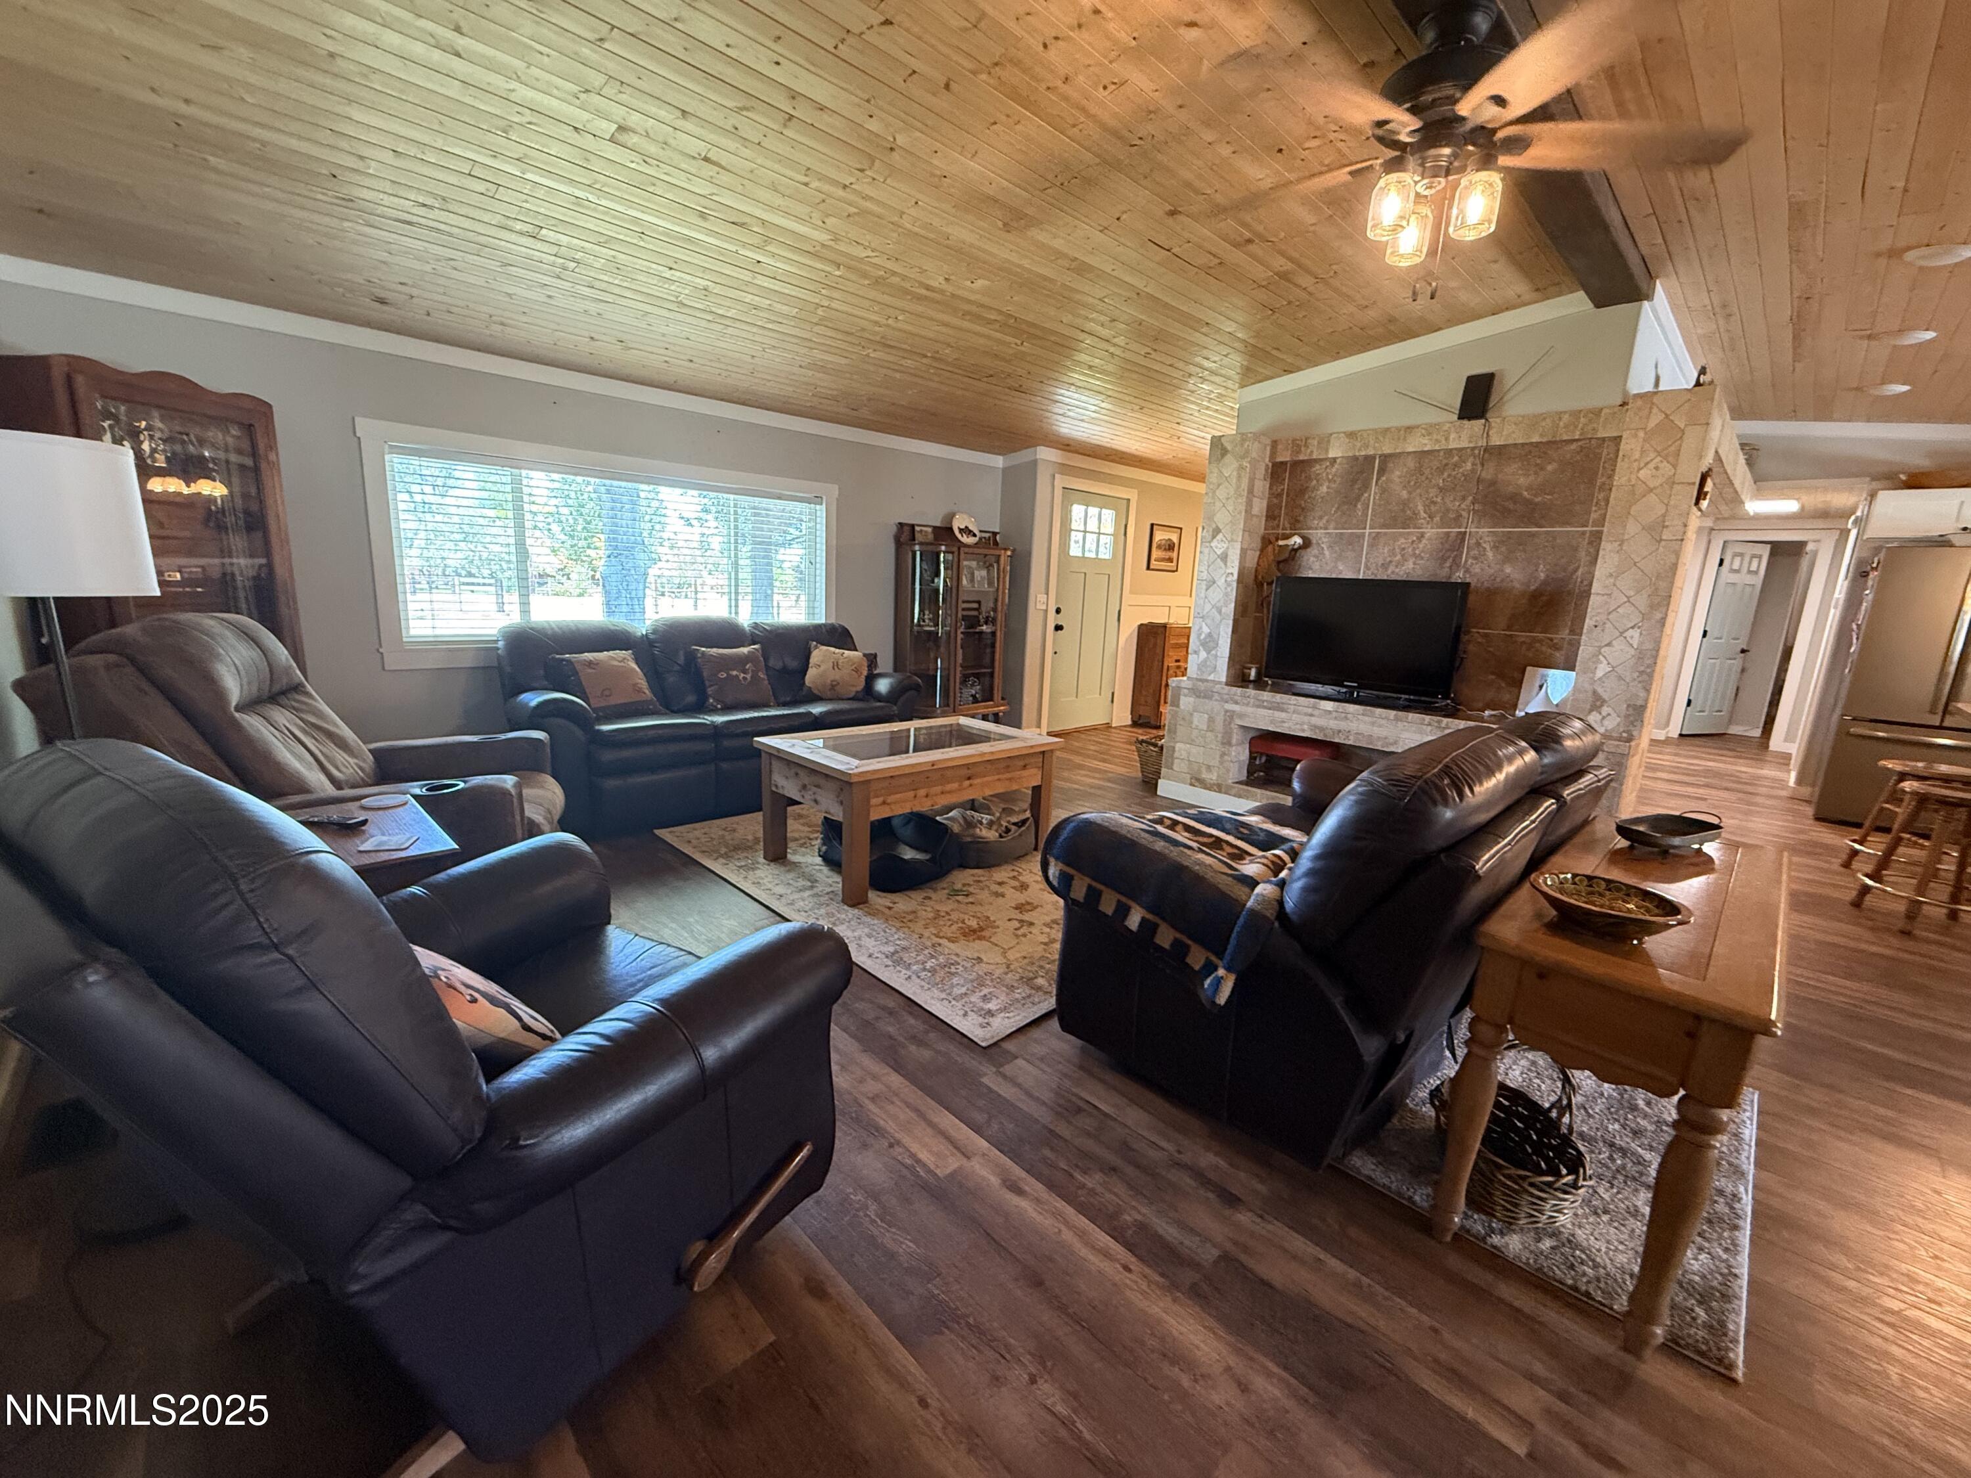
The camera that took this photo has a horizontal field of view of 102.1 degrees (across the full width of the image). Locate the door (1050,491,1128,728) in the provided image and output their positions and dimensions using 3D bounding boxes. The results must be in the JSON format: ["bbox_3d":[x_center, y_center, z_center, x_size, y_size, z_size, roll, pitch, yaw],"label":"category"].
[{"bbox_3d":[0.926,-1.103,7.086,0.920,2.040,0.050,-8,16,-44],"label":"door"}]

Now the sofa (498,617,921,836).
[{"bbox_3d":[-1.490,-0.184,4.600,2.240,0.988,0.919,-9,16,-44],"label":"sofa"}]

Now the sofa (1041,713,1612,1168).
[{"bbox_3d":[1.088,0.382,2.418,1.660,0.970,1.050,-8,16,-44],"label":"sofa"}]

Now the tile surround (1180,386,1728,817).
[{"bbox_3d":[2.172,-0.553,4.280,0.609,2.189,2.273,-9,16,-44],"label":"tile surround"}]

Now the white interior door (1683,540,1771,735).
[{"bbox_3d":[7.812,-1.029,8.405,0.790,2.009,0.040,-1,12,-20],"label":"white interior door"}]

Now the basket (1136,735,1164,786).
[{"bbox_3d":[1.253,0.147,5.431,0.401,0.269,0.324,-9,16,-44],"label":"basket"}]

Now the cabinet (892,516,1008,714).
[{"bbox_3d":[-0.175,-0.812,6.330,1.050,1.660,0.400,-8,16,-44],"label":"cabinet"}]

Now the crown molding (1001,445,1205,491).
[{"bbox_3d":[1.196,-2.400,7.308,2.600,0.150,0.420,-8,16,-44],"label":"crown molding"}]

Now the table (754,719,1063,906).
[{"bbox_3d":[-0.328,0.272,3.712,1.211,0.545,0.730,-8,16,-43],"label":"table"}]

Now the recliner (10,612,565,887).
[{"bbox_3d":[-1.938,0.171,2.484,1.080,1.070,0.920,-2,12,-24],"label":"recliner"}]

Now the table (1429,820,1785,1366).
[{"bbox_3d":[1.503,0.665,1.875,1.308,0.682,0.421,-9,16,-44],"label":"table"}]

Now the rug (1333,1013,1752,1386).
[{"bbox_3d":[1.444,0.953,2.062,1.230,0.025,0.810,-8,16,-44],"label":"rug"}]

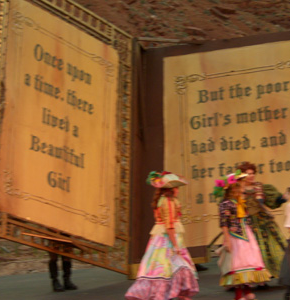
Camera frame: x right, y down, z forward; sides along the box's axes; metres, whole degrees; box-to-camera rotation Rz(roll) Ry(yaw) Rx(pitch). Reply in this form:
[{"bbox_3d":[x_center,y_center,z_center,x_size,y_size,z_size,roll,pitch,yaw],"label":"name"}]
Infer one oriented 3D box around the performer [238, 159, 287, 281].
[{"bbox_3d":[1.580,1.026,14.700,0.750,1.700,0.750,-1,-1,42],"label":"performer"}]

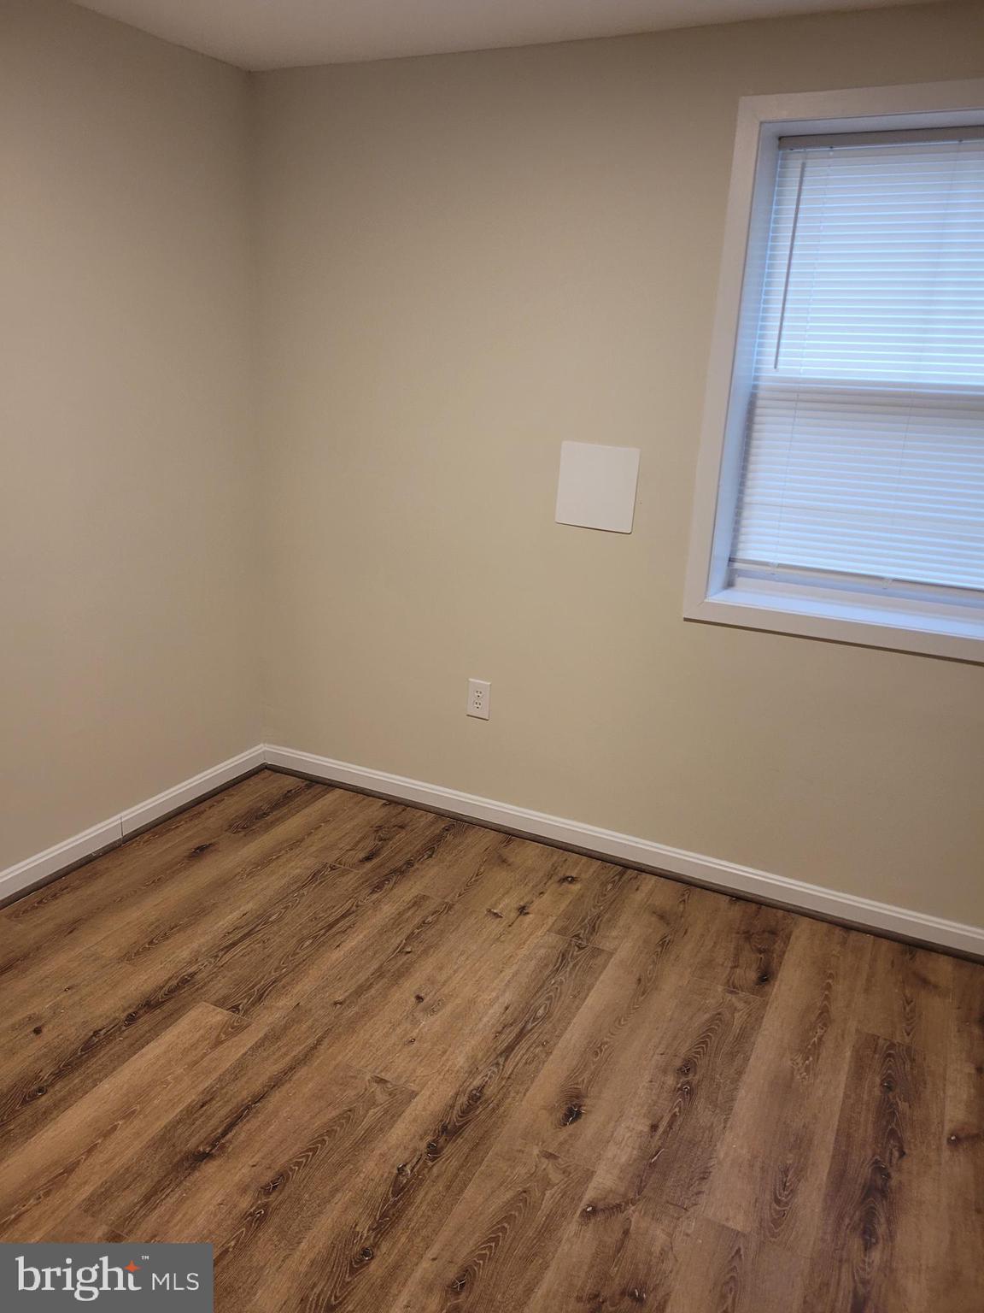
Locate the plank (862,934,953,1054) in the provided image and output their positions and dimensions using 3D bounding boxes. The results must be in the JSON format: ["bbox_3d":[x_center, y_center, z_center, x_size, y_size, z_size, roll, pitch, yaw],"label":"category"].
[{"bbox_3d":[1.029,0.832,2.431,0.194,0.012,0.441,11,19,24],"label":"plank"}]

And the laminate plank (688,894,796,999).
[{"bbox_3d":[0.680,0.763,2.598,0.191,0.012,0.436,11,19,24],"label":"laminate plank"}]

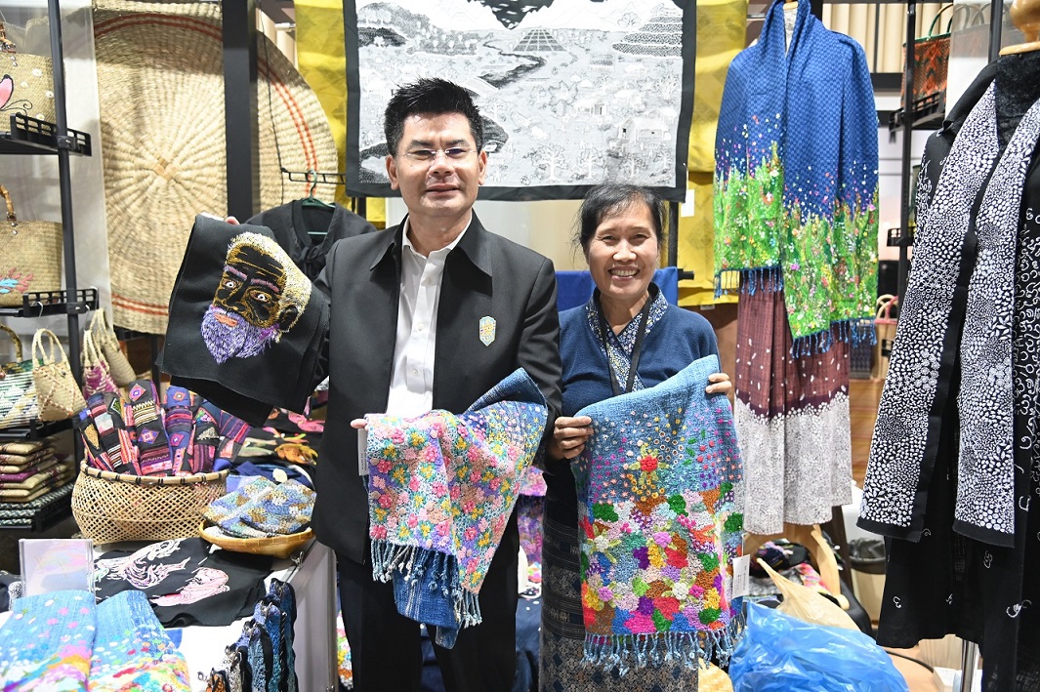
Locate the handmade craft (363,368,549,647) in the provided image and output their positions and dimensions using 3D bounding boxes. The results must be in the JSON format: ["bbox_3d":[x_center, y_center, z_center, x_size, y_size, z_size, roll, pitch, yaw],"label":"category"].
[{"bbox_3d":[-0.112,0.282,1.505,0.310,0.485,0.180,0,6,-4],"label":"handmade craft"}]

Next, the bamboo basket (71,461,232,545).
[{"bbox_3d":[-0.880,0.357,2.090,0.360,0.160,0.350,-2,6,-14],"label":"bamboo basket"}]

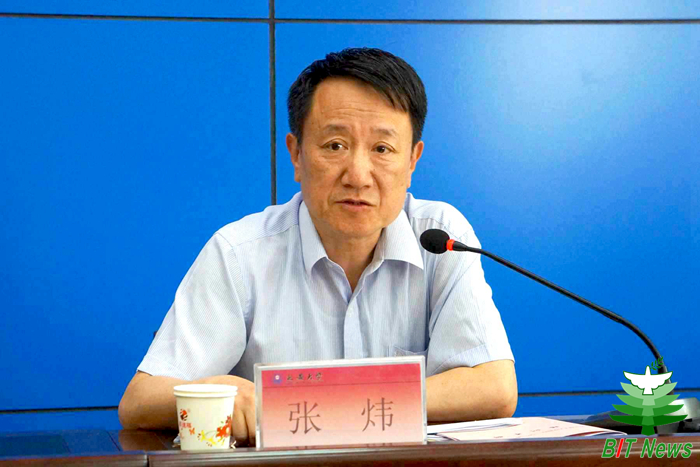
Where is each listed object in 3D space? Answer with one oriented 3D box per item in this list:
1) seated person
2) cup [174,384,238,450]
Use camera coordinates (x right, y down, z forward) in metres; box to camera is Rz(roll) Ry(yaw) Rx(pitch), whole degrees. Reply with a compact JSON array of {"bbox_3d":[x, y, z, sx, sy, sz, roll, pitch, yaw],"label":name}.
[{"bbox_3d":[-0.035,0.375,2.080,0.530,1.270,0.720,-1,1,-6],"label":"seated person"},{"bbox_3d":[-0.167,0.220,1.790,0.074,0.078,0.074,-1,1,-6],"label":"cup"}]

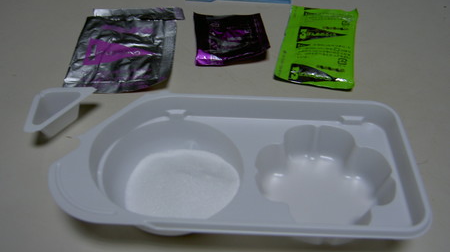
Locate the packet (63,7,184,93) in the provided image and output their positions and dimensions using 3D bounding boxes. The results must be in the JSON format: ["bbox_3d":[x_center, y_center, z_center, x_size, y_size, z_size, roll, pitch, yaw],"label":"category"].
[{"bbox_3d":[-0.059,-0.050,0.275,0.064,0.009,0.087,-1,43,-1],"label":"packet"}]

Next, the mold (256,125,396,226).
[{"bbox_3d":[0.041,0.026,0.187,0.057,0.018,0.056,1,43,1],"label":"mold"}]

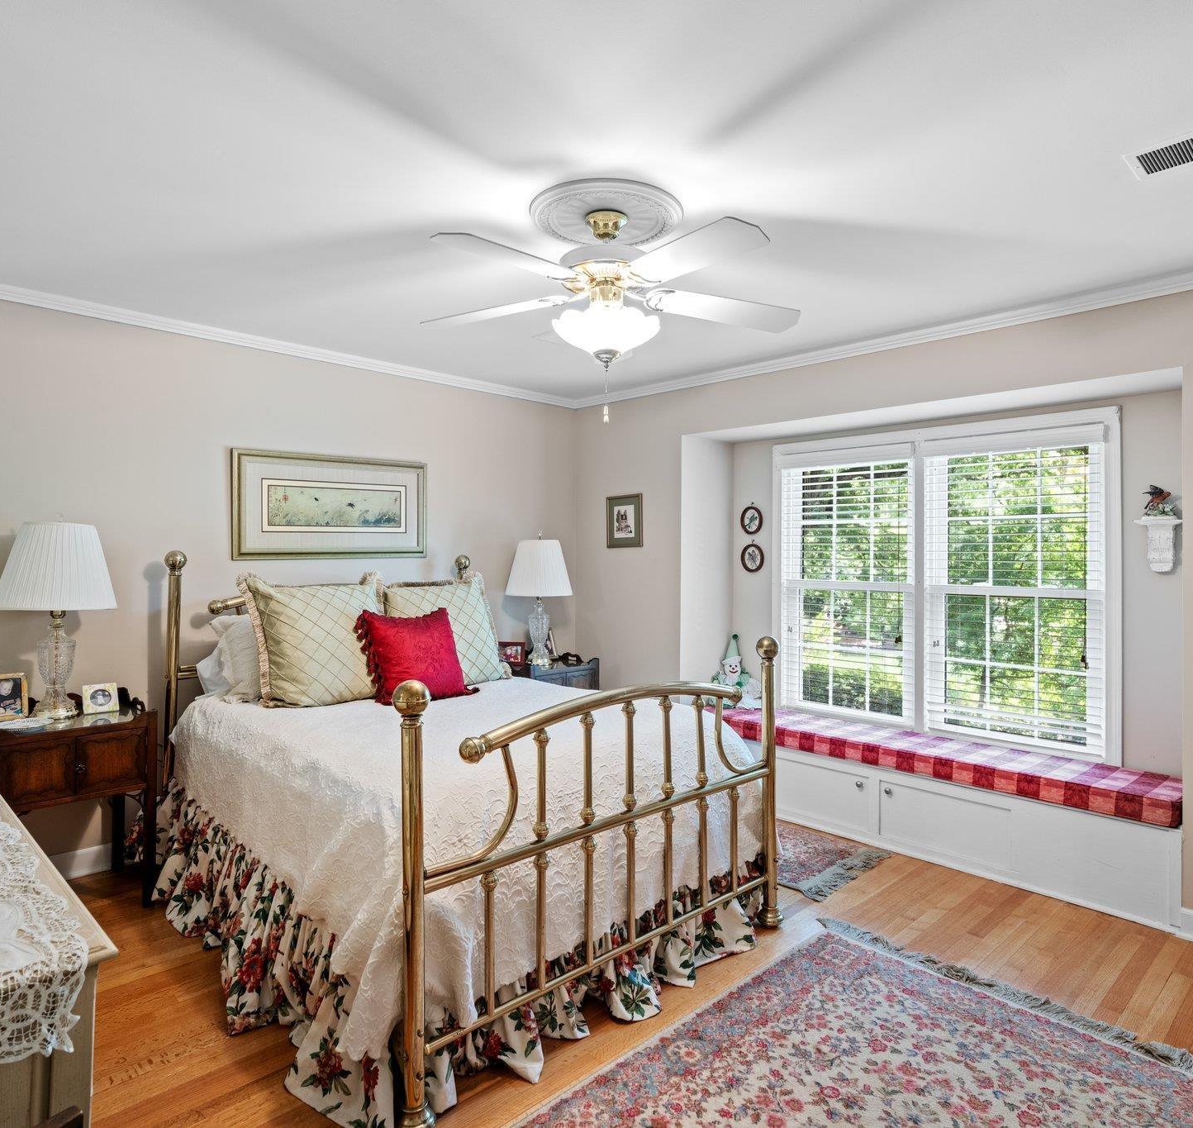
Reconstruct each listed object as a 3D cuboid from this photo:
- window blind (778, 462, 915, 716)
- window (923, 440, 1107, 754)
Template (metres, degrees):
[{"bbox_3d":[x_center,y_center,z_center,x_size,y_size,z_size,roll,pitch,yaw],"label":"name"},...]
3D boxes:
[{"bbox_3d":[1.391,0.139,4.254,0.055,1.429,0.790,0,1,-44],"label":"window blind"},{"bbox_3d":[2.005,0.154,3.655,0.080,1.406,0.799,0,1,-44],"label":"window"}]

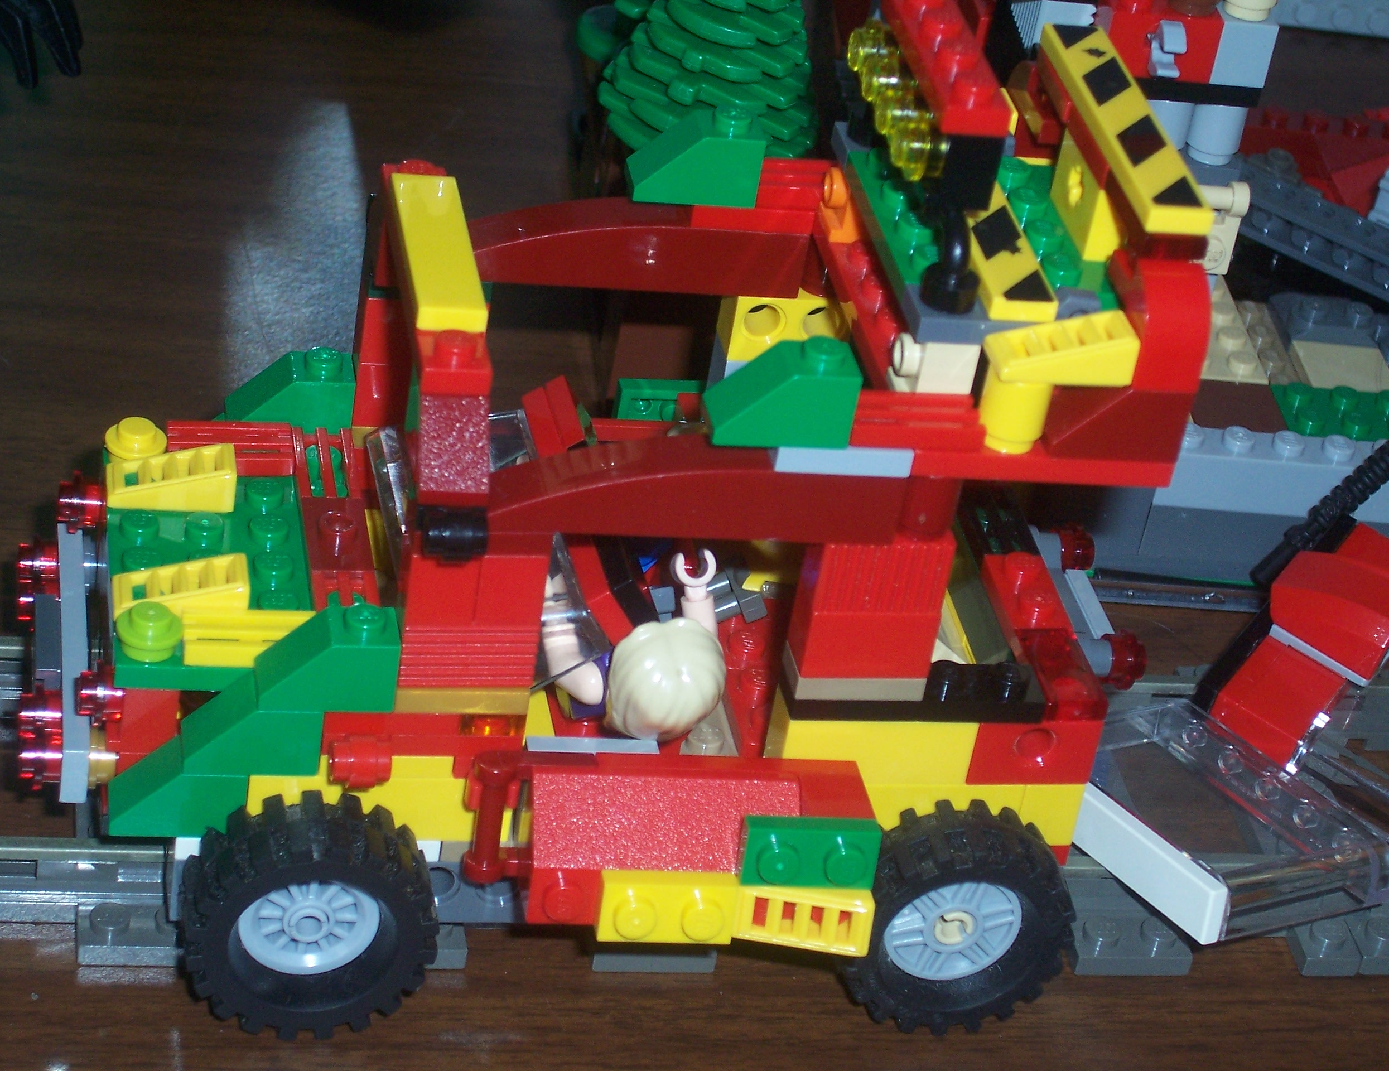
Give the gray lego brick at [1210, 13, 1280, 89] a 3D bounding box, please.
[{"bbox_3d":[0.077,-0.070,0.479,0.008,0.010,0.008,3,34,-11],"label":"gray lego brick"}]

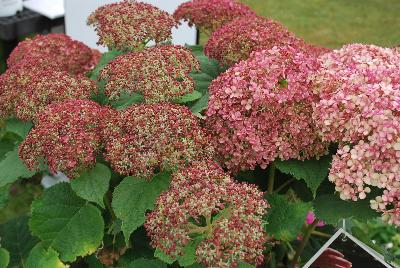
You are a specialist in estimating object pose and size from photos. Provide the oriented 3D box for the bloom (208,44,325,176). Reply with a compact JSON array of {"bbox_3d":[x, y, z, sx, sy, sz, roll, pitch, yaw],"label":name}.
[{"bbox_3d":[0.088,-0.032,0.780,0.158,0.130,0.150,0,30,0],"label":"bloom"}]

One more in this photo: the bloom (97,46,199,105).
[{"bbox_3d":[-0.076,-0.091,0.900,0.150,0.080,0.140,0,23,0],"label":"bloom"}]

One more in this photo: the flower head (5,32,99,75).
[{"bbox_3d":[-0.244,-0.131,1.000,0.155,0.085,0.150,0,21,0],"label":"flower head"}]

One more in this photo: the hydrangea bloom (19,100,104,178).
[{"bbox_3d":[-0.187,0.007,0.810,0.122,0.090,0.125,-8,27,0],"label":"hydrangea bloom"}]

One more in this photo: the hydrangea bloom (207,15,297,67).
[{"bbox_3d":[0.087,-0.146,0.960,0.155,0.085,0.150,0,21,0],"label":"hydrangea bloom"}]

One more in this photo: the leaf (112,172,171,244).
[{"bbox_3d":[-0.075,0.095,0.780,0.080,0.025,0.115,20,60,27],"label":"leaf"}]

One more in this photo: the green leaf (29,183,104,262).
[{"bbox_3d":[-0.179,0.118,0.800,0.102,0.025,0.105,31,59,21],"label":"green leaf"}]

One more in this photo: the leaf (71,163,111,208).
[{"bbox_3d":[-0.147,0.066,0.800,0.056,0.020,0.080,-17,56,-19],"label":"leaf"}]

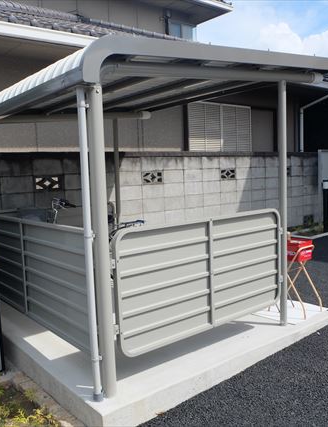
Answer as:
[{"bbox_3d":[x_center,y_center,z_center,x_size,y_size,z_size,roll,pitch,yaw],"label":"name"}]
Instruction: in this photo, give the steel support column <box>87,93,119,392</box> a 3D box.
[{"bbox_3d":[-0.366,0.178,2.511,0.088,1.834,0.088,-7,7,-37],"label":"steel support column"}]

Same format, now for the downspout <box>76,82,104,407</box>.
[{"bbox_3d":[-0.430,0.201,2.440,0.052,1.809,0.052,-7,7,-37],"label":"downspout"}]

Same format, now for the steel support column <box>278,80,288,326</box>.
[{"bbox_3d":[0.977,-0.062,3.513,0.063,2.008,0.063,-7,7,-37],"label":"steel support column"}]

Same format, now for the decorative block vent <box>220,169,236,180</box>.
[{"bbox_3d":[1.058,-0.670,7.273,0.390,0.190,0.100,-7,8,-38],"label":"decorative block vent"}]

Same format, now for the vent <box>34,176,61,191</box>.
[{"bbox_3d":[-1.441,-0.375,5.295,0.390,0.190,0.100,-7,8,-38],"label":"vent"}]

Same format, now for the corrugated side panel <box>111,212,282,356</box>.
[{"bbox_3d":[0.321,0.424,3.052,1.540,0.815,0.045,-7,7,-37],"label":"corrugated side panel"}]

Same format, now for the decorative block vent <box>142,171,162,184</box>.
[{"bbox_3d":[-0.192,-0.522,6.284,0.390,0.190,0.100,-7,8,-38],"label":"decorative block vent"}]

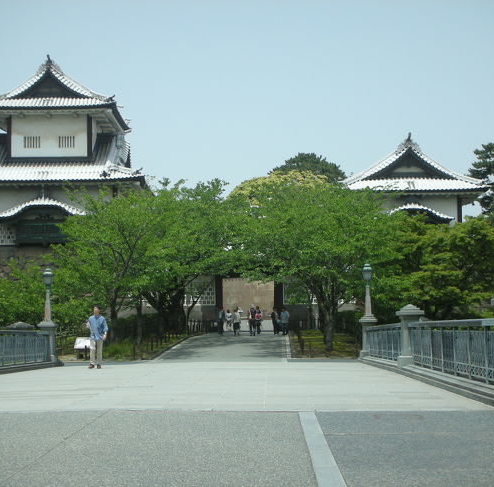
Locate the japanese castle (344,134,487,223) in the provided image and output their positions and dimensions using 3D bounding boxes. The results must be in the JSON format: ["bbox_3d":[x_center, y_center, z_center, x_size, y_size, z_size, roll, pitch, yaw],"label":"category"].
[{"bbox_3d":[12.324,-3.364,86.165,10.300,8.300,12.400,-1,-4,3],"label":"japanese castle"}]

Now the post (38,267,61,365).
[{"bbox_3d":[-5.916,2.146,34.301,0.530,2.880,0.530,-1,-4,1],"label":"post"}]

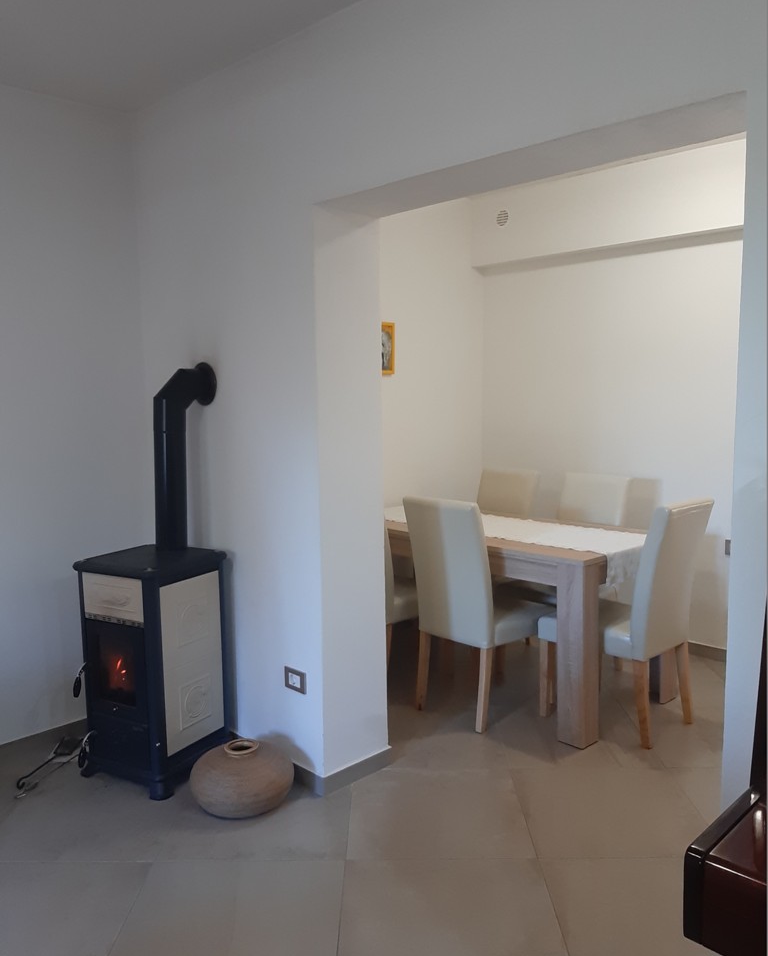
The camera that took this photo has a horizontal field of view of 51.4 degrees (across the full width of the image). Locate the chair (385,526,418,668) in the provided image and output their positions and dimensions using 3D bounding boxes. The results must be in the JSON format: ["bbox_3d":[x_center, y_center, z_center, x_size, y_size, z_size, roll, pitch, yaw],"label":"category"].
[{"bbox_3d":[0.043,0.534,4.004,0.590,0.980,0.430,-7,9,-44],"label":"chair"}]

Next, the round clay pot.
[{"bbox_3d":[-0.500,1.054,2.824,0.360,0.220,0.360,-1,6,0],"label":"round clay pot"}]

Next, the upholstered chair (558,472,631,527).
[{"bbox_3d":[0.921,0.510,4.112,0.590,0.980,0.430,-7,9,-44],"label":"upholstered chair"}]

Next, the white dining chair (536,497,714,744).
[{"bbox_3d":[1.036,0.580,3.474,0.430,0.980,0.590,-7,9,-44],"label":"white dining chair"}]

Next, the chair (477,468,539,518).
[{"bbox_3d":[0.529,0.476,4.469,0.590,0.980,0.430,-7,9,-44],"label":"chair"}]

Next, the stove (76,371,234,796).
[{"bbox_3d":[-0.877,0.344,3.097,0.420,1.580,0.510,3,7,29],"label":"stove"}]

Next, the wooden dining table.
[{"bbox_3d":[0.508,0.627,4.059,0.820,0.770,1.630,-7,9,-44],"label":"wooden dining table"}]

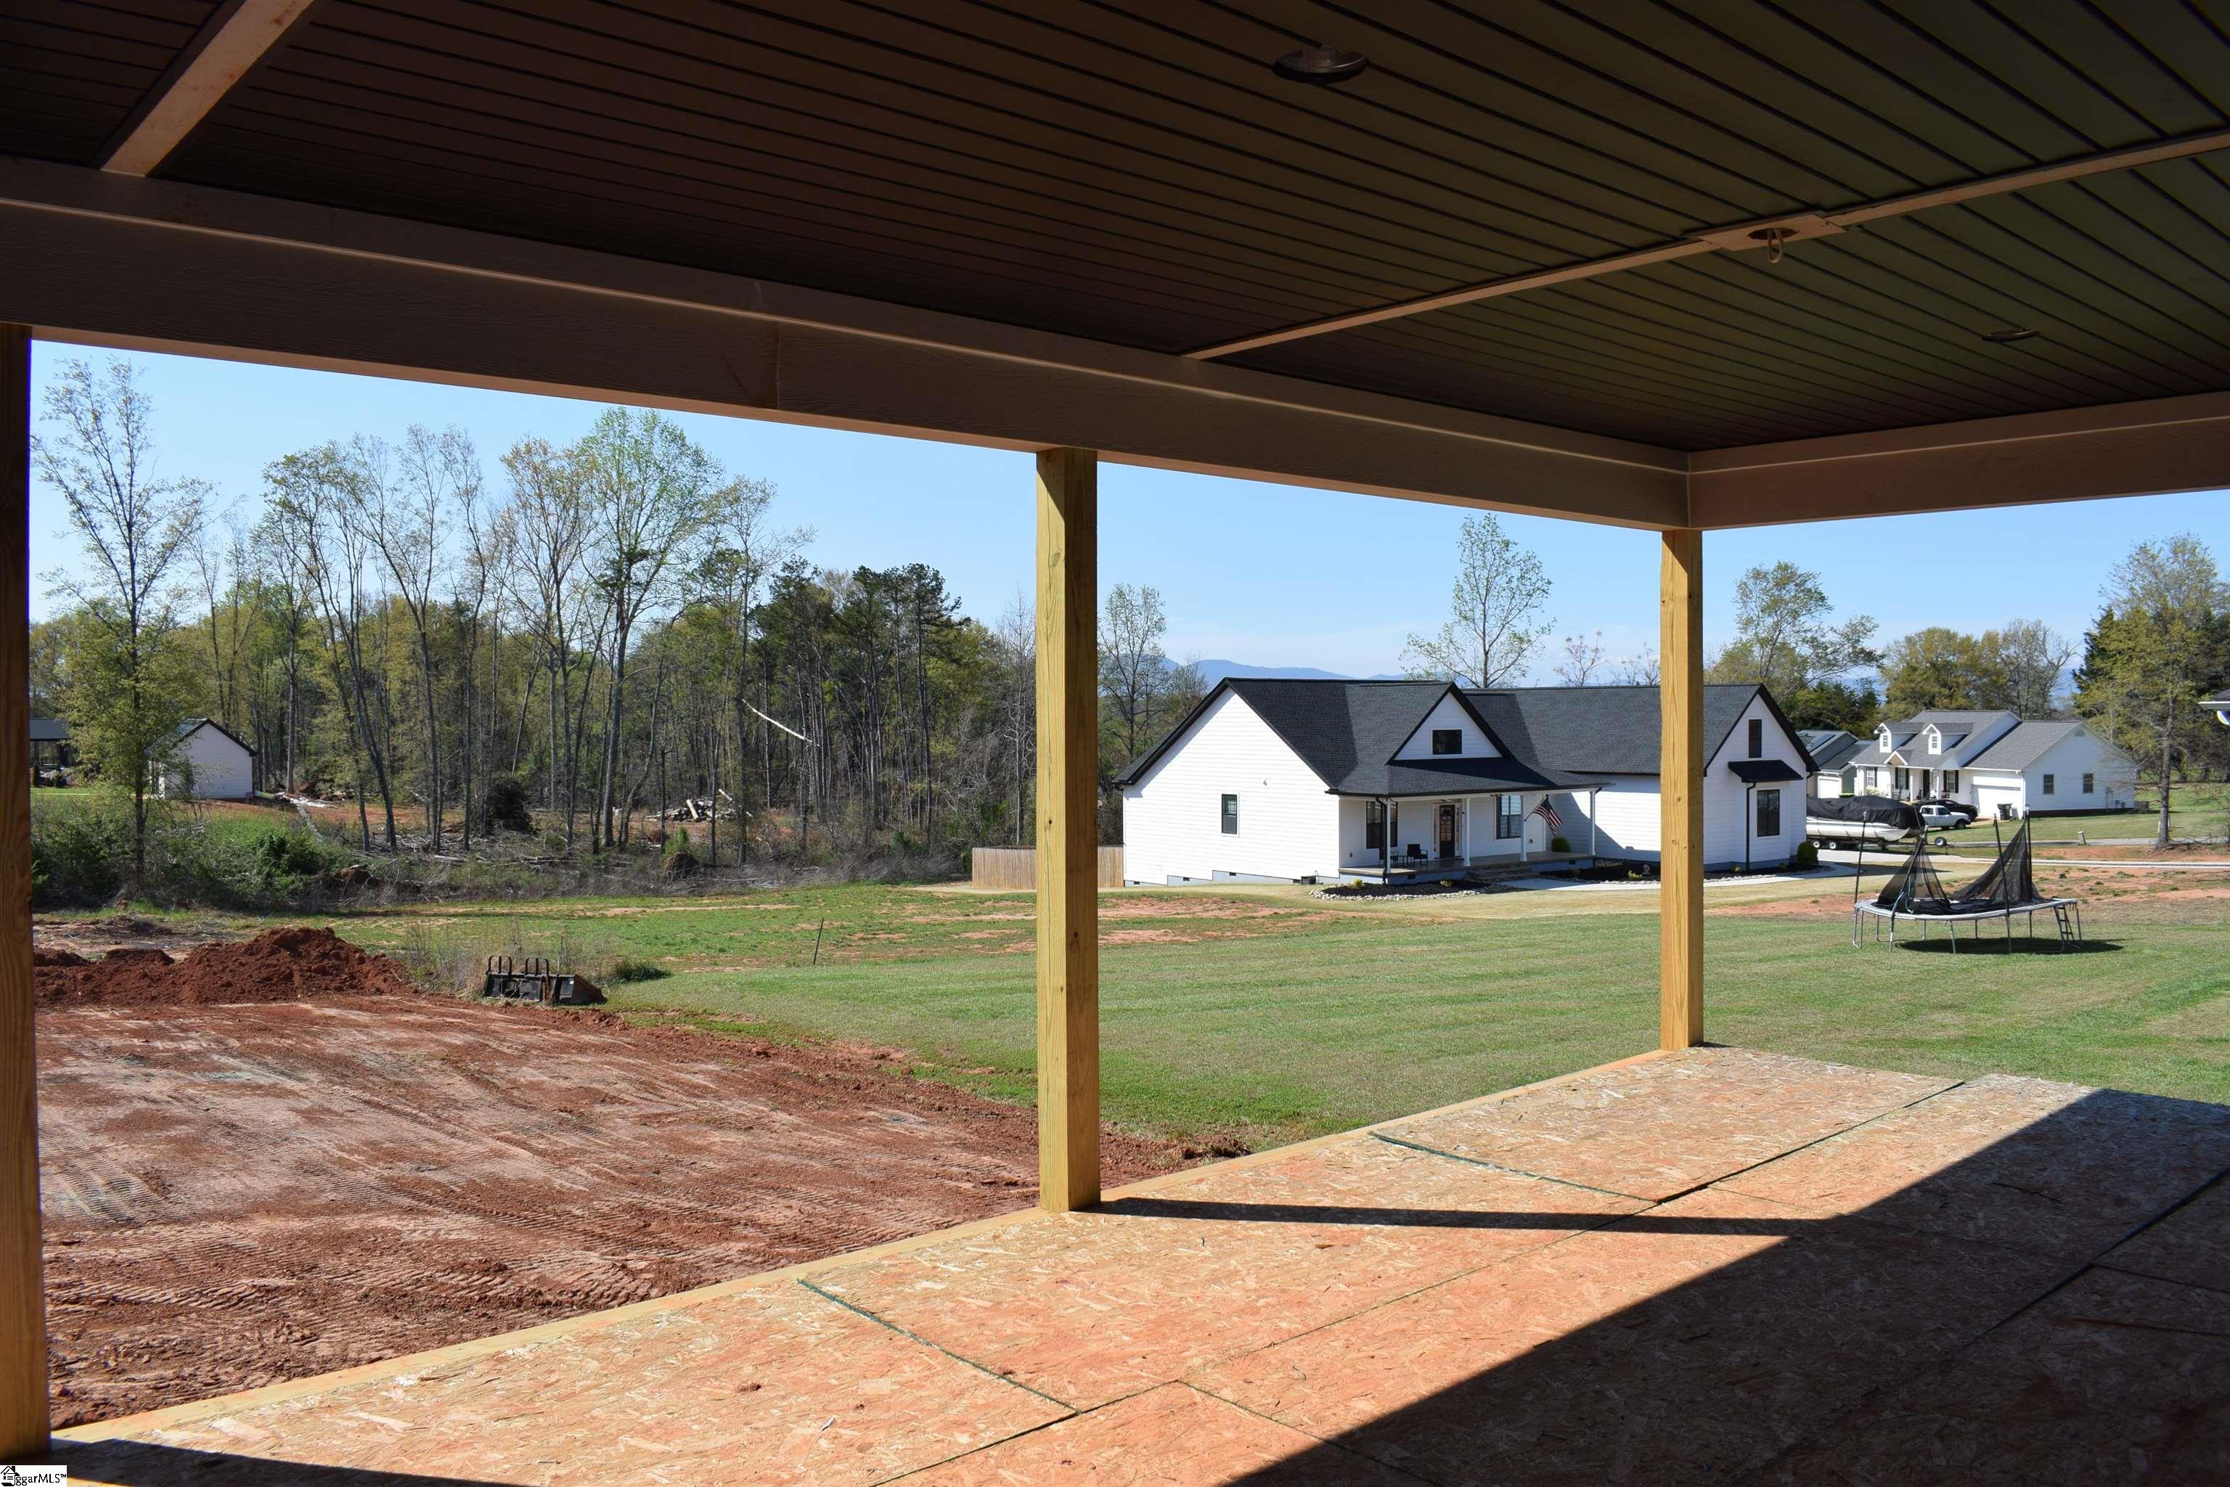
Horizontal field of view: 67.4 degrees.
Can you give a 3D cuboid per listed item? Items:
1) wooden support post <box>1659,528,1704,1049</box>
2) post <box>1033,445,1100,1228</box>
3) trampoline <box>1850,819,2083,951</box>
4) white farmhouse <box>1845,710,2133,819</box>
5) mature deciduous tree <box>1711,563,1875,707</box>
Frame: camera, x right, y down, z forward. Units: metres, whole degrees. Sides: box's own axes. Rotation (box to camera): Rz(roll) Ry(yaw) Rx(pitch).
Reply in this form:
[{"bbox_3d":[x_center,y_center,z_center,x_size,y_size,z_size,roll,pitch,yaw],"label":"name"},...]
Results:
[{"bbox_3d":[2.703,0.223,7.939,0.140,2.430,0.140,-1,1,-41],"label":"wooden support post"},{"bbox_3d":[-0.150,0.283,5.406,0.140,2.430,0.140,-1,1,-41],"label":"post"},{"bbox_3d":[17.100,2.770,33.500,4.270,2.650,4.270,0,1,27],"label":"trampoline"},{"bbox_3d":[63.100,1.250,121.000,9.000,7.000,22.000,0,1,-5],"label":"white farmhouse"},{"bbox_3d":[54.900,-4.600,135.000,12.500,20.200,12.500,0,1,24],"label":"mature deciduous tree"}]

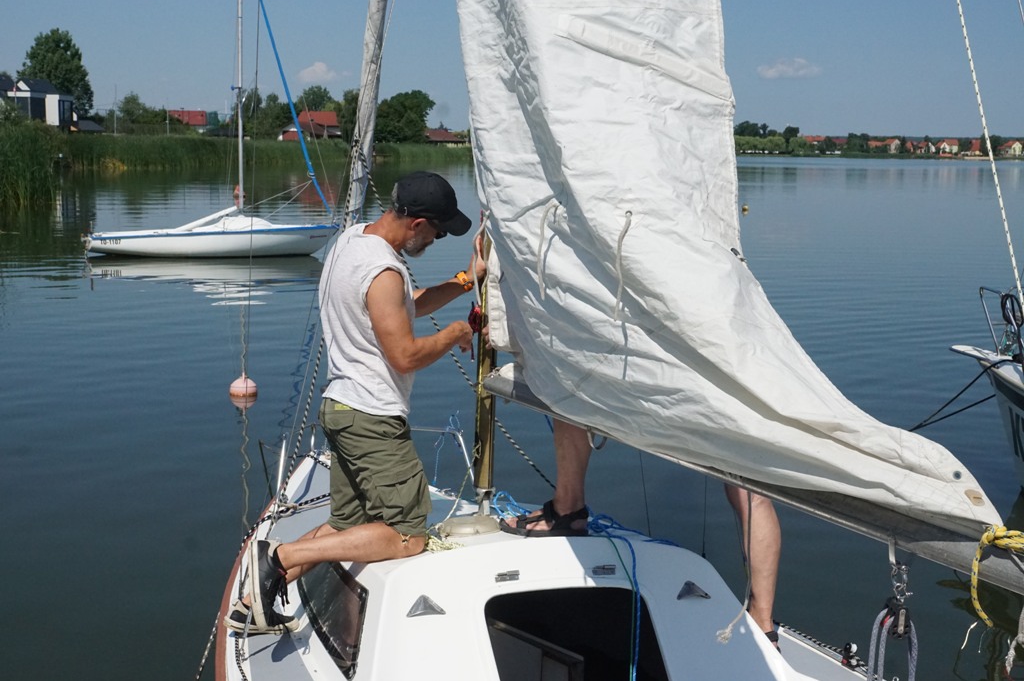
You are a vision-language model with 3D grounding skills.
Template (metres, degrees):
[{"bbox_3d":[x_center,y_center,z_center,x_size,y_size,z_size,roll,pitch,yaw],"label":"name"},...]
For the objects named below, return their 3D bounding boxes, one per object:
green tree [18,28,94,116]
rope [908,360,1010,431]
[{"bbox_3d":[-56.968,-32.267,185.000,9.600,14.000,9.400,0,7,0],"label":"green tree"},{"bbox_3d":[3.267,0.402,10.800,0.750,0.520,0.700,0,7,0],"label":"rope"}]

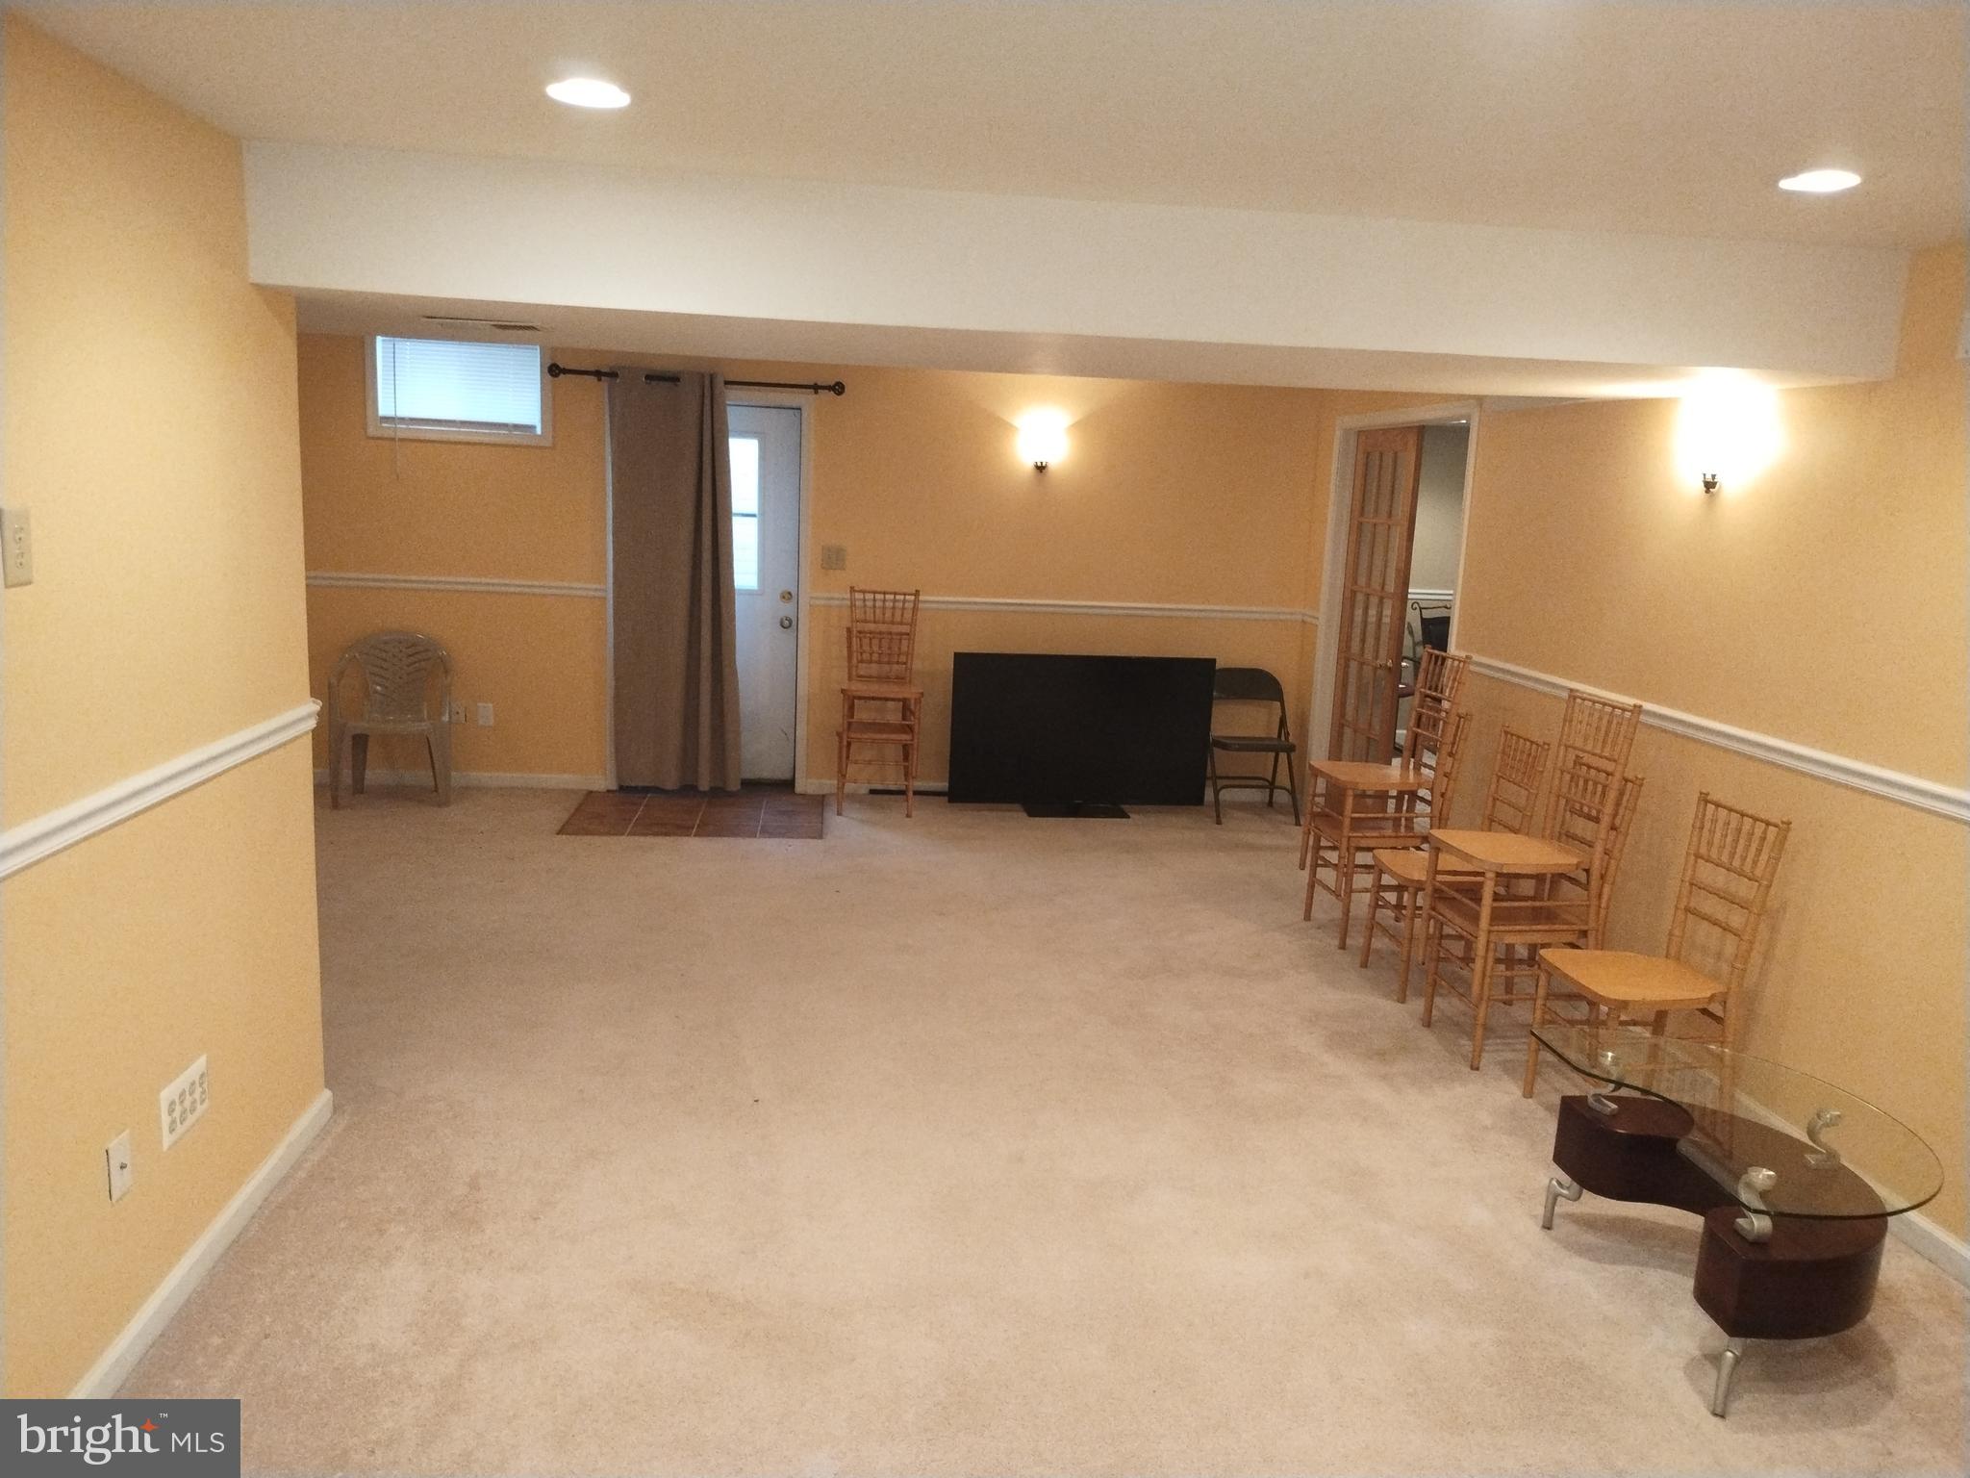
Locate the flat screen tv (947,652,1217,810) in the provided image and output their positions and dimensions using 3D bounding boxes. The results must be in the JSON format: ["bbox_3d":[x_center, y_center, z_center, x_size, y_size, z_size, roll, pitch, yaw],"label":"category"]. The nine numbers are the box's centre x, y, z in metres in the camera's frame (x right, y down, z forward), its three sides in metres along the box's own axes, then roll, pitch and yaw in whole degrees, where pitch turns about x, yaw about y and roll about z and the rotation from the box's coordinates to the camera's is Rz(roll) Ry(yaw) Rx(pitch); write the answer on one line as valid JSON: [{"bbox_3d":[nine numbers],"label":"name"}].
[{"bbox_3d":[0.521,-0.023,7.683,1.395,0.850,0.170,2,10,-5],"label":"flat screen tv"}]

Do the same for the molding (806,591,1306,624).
[{"bbox_3d":[0.443,-0.717,7.837,2.810,0.065,0.030,2,10,-5],"label":"molding"}]

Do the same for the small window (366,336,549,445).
[{"bbox_3d":[-2.657,-1.752,7.215,0.905,0.500,0.080,1,10,-7],"label":"small window"}]

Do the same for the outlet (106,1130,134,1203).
[{"bbox_3d":[-1.554,0.773,2.572,0.010,0.112,0.076,1,10,-7],"label":"outlet"}]

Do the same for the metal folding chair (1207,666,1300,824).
[{"bbox_3d":[1.441,0.029,7.624,0.460,0.790,0.480,1,10,-7],"label":"metal folding chair"}]

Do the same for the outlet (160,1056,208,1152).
[{"bbox_3d":[-1.581,0.718,2.817,0.010,0.116,0.197,1,10,-7],"label":"outlet"}]

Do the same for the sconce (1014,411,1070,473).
[{"bbox_3d":[0.293,-1.525,7.499,0.265,0.260,0.150,1,10,-7],"label":"sconce"}]

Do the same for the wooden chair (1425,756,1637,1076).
[{"bbox_3d":[1.695,0.536,4.461,0.470,0.920,0.410,1,10,-9],"label":"wooden chair"}]

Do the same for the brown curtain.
[{"bbox_3d":[-1.613,-0.791,7.413,0.690,2.160,0.120,1,10,-7],"label":"brown curtain"}]

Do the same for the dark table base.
[{"bbox_3d":[1.622,1.075,3.062,0.525,0.315,0.785,2,10,-5],"label":"dark table base"}]

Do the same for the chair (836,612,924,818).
[{"bbox_3d":[-0.565,-0.082,7.383,0.410,0.920,0.470,1,10,-7],"label":"chair"}]

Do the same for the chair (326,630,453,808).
[{"bbox_3d":[-2.960,-0.100,7.148,0.570,0.830,0.540,-1,11,-18],"label":"chair"}]

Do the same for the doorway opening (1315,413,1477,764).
[{"bbox_3d":[1.912,-0.464,6.731,0.130,2.120,1.670,1,10,-7],"label":"doorway opening"}]

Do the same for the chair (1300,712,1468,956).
[{"bbox_3d":[1.575,0.341,5.626,0.440,0.925,0.410,2,10,-5],"label":"chair"}]

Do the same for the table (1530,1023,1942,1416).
[{"bbox_3d":[1.675,1.012,3.123,0.630,0.425,0.950,2,10,-5],"label":"table"}]

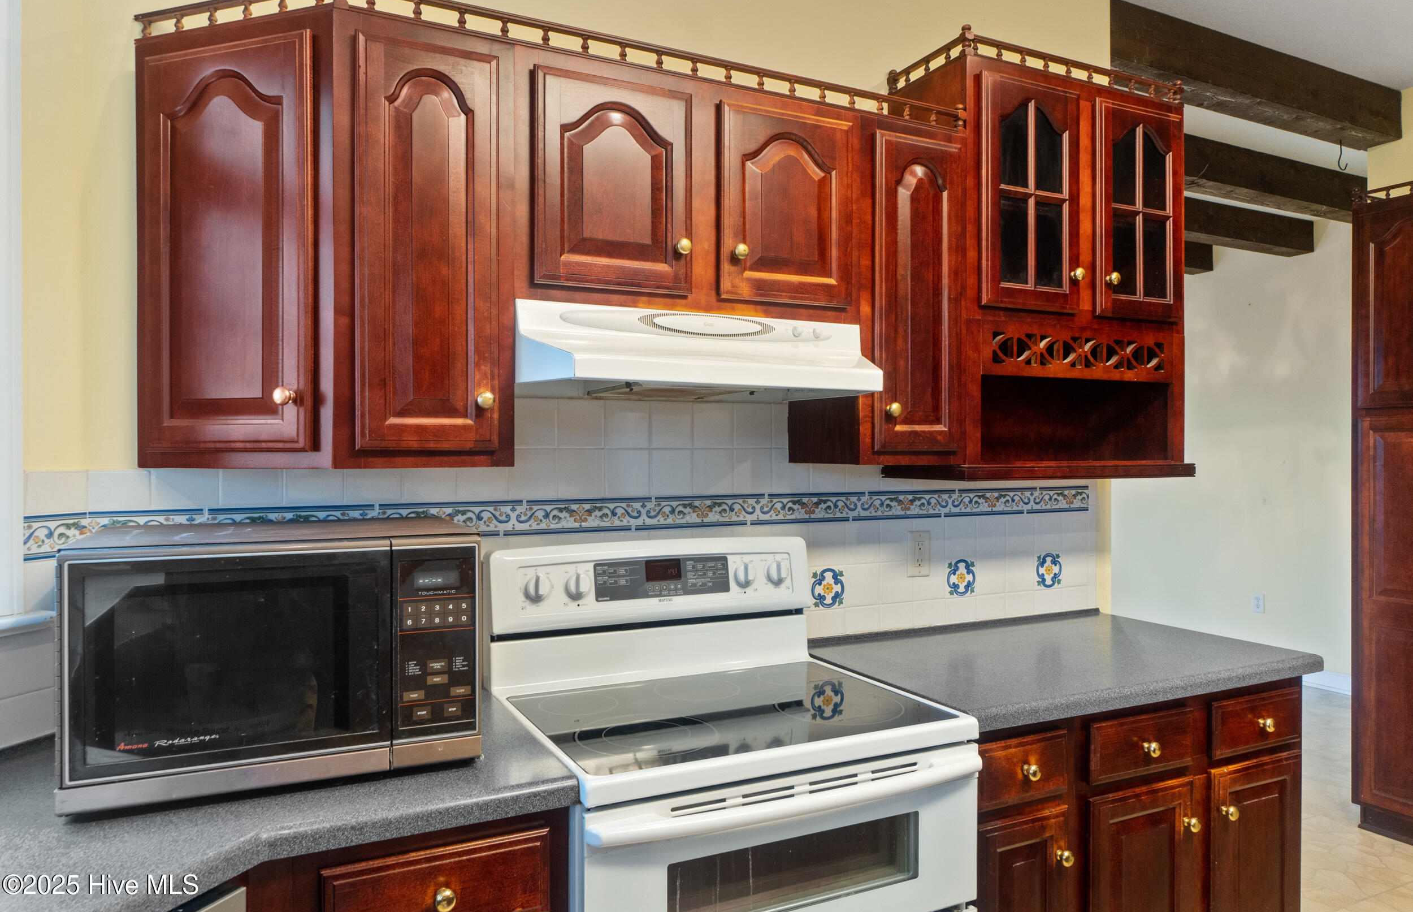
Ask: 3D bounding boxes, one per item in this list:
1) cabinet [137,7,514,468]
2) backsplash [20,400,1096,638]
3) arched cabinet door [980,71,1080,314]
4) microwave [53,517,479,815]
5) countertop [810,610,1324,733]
[{"bbox_3d":[-0.689,-0.366,1.569,0.619,0.773,0.318,0,0,-26],"label":"cabinet"},{"bbox_3d":[0.045,0.176,2.088,2.546,0.605,0.035,0,0,-26],"label":"backsplash"},{"bbox_3d":[0.784,-0.629,2.104,0.319,0.552,0.024,0,0,-26],"label":"arched cabinet door"},{"bbox_3d":[-0.700,0.306,1.448,0.557,0.368,0.404,0,0,-26],"label":"microwave"},{"bbox_3d":[0.857,0.492,2.137,1.122,0.059,0.628,0,0,-26],"label":"countertop"}]

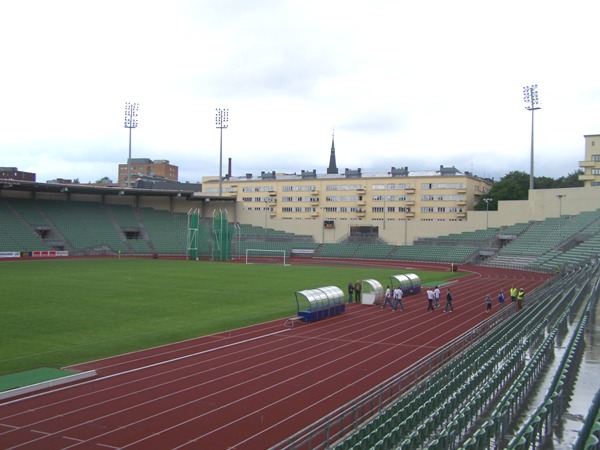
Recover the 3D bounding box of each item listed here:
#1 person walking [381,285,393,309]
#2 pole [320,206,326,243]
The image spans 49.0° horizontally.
[{"bbox_3d":[6.735,5.557,50.700,0.720,1.760,0.500,1,-1,22],"label":"person walking"},{"bbox_3d":[5.745,0.169,159.000,1.500,8.800,0.700,1,-1,26],"label":"pole"}]

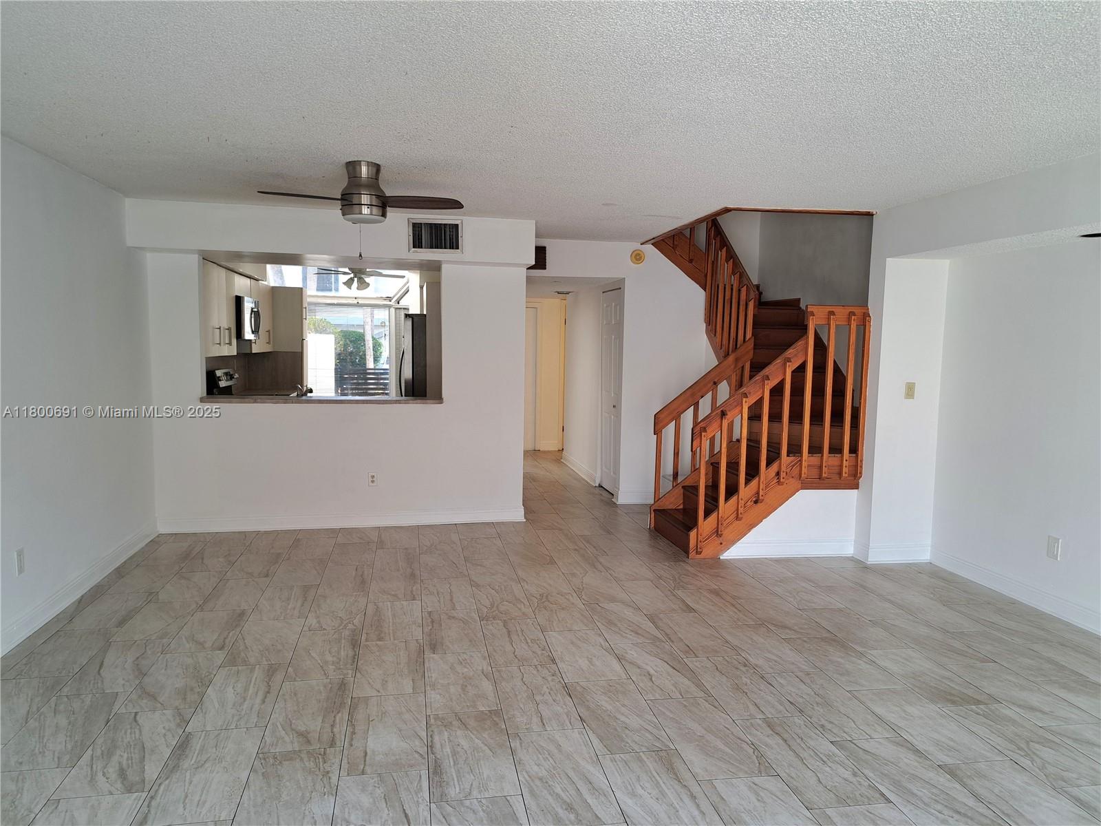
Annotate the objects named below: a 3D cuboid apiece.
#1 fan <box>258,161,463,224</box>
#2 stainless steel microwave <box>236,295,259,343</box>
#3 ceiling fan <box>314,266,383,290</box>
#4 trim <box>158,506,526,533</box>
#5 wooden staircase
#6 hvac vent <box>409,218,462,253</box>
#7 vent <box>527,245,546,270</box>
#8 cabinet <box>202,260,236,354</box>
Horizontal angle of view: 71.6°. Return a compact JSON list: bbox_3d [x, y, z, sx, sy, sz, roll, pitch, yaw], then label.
[{"bbox_3d":[-0.996,-1.177,4.115,1.060,0.290,1.020,0,5,-10],"label":"fan"},{"bbox_3d":[-3.074,-0.909,7.369,0.410,0.410,0.760,0,5,-10],"label":"stainless steel microwave"},{"bbox_3d":[-2.141,-1.573,8.544,1.080,0.400,1.080,0,5,-10],"label":"ceiling fan"},{"bbox_3d":[-1.605,0.859,6.149,2.860,0.128,0.020,0,5,-12],"label":"trim"},{"bbox_3d":[1.464,-0.320,6.244,1.270,2.500,1.900,0,5,-10],"label":"wooden staircase"},{"bbox_3d":[-0.852,-1.307,5.666,0.395,0.245,0.030,0,5,-12],"label":"hvac vent"},{"bbox_3d":[-0.151,-1.395,6.854,0.250,0.225,0.030,0,5,-10],"label":"vent"},{"bbox_3d":[-2.948,-0.864,6.462,0.330,0.770,1.060,0,5,-10],"label":"cabinet"}]

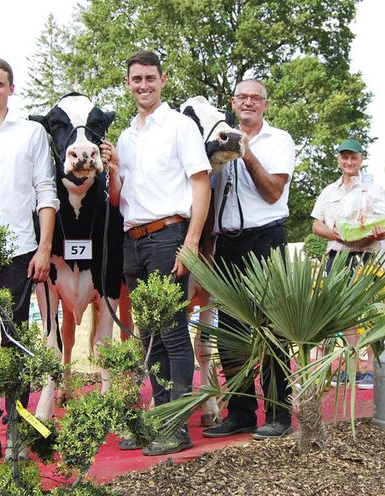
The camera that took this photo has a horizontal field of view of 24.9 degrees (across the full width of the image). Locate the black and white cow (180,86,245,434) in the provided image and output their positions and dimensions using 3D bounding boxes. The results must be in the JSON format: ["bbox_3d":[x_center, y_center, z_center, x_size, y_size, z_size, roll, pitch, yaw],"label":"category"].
[{"bbox_3d":[-0.040,0.090,5.200,0.780,1.700,2.150,0,-1,-3],"label":"black and white cow"}]

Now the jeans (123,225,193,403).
[{"bbox_3d":[-0.160,0.350,4.080,0.350,0.930,0.260,-1,-1,36],"label":"jeans"}]

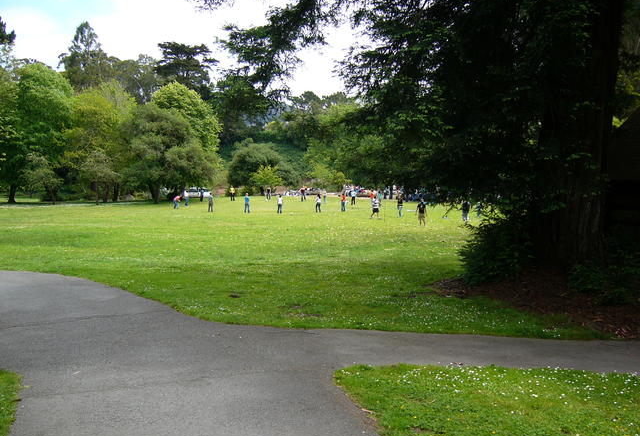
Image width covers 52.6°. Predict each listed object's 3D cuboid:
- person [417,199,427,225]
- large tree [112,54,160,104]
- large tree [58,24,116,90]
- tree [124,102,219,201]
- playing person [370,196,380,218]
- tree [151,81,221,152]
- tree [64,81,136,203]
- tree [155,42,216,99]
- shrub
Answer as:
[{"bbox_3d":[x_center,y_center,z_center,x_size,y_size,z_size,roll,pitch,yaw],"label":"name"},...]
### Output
[{"bbox_3d":[6.412,-0.322,40.800,0.660,1.750,0.420,0,3,-6],"label":"person"},{"bbox_3d":[-35.447,-18.351,125.000,11.200,26.460,11.200,0,3,0],"label":"large tree"},{"bbox_3d":[-42.579,-20.241,118.000,10.940,30.820,10.940,0,3,0],"label":"large tree"},{"bbox_3d":[-17.908,-7.764,77.000,11.300,11.960,11.300,0,3,0],"label":"tree"},{"bbox_3d":[4.096,-0.741,47.500,0.600,1.680,0.620,-3,5,-45],"label":"playing person"},{"bbox_3d":[-18.971,-10.607,88.000,10.610,16.180,10.610,0,3,0],"label":"tree"},{"bbox_3d":[-27.815,-9.757,82.000,9.630,15.330,9.630,0,3,0],"label":"tree"},{"bbox_3d":[-23.279,-17.395,112.000,11.080,25.960,11.080,0,3,0],"label":"tree"},{"bbox_3d":[3.600,0.663,13.200,1.500,1.400,1.450,0,3,0],"label":"shrub"}]

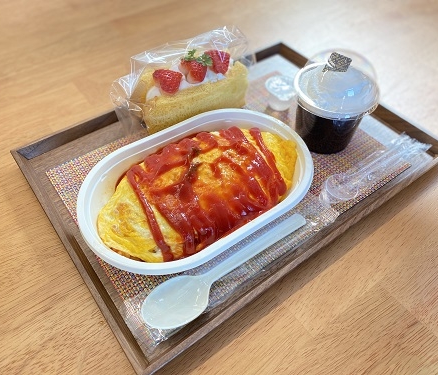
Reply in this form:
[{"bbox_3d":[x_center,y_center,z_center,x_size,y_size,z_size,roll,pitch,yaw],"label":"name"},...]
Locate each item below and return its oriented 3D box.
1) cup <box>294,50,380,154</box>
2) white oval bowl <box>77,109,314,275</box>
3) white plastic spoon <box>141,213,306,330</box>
[{"bbox_3d":[0.117,-0.091,0.388,0.087,0.096,0.087,1,50,-1],"label":"cup"},{"bbox_3d":[-0.017,0.001,0.340,0.213,0.043,0.142,-27,56,-22],"label":"white oval bowl"},{"bbox_3d":[0.011,0.061,0.307,0.163,0.016,0.040,-27,56,-22],"label":"white plastic spoon"}]

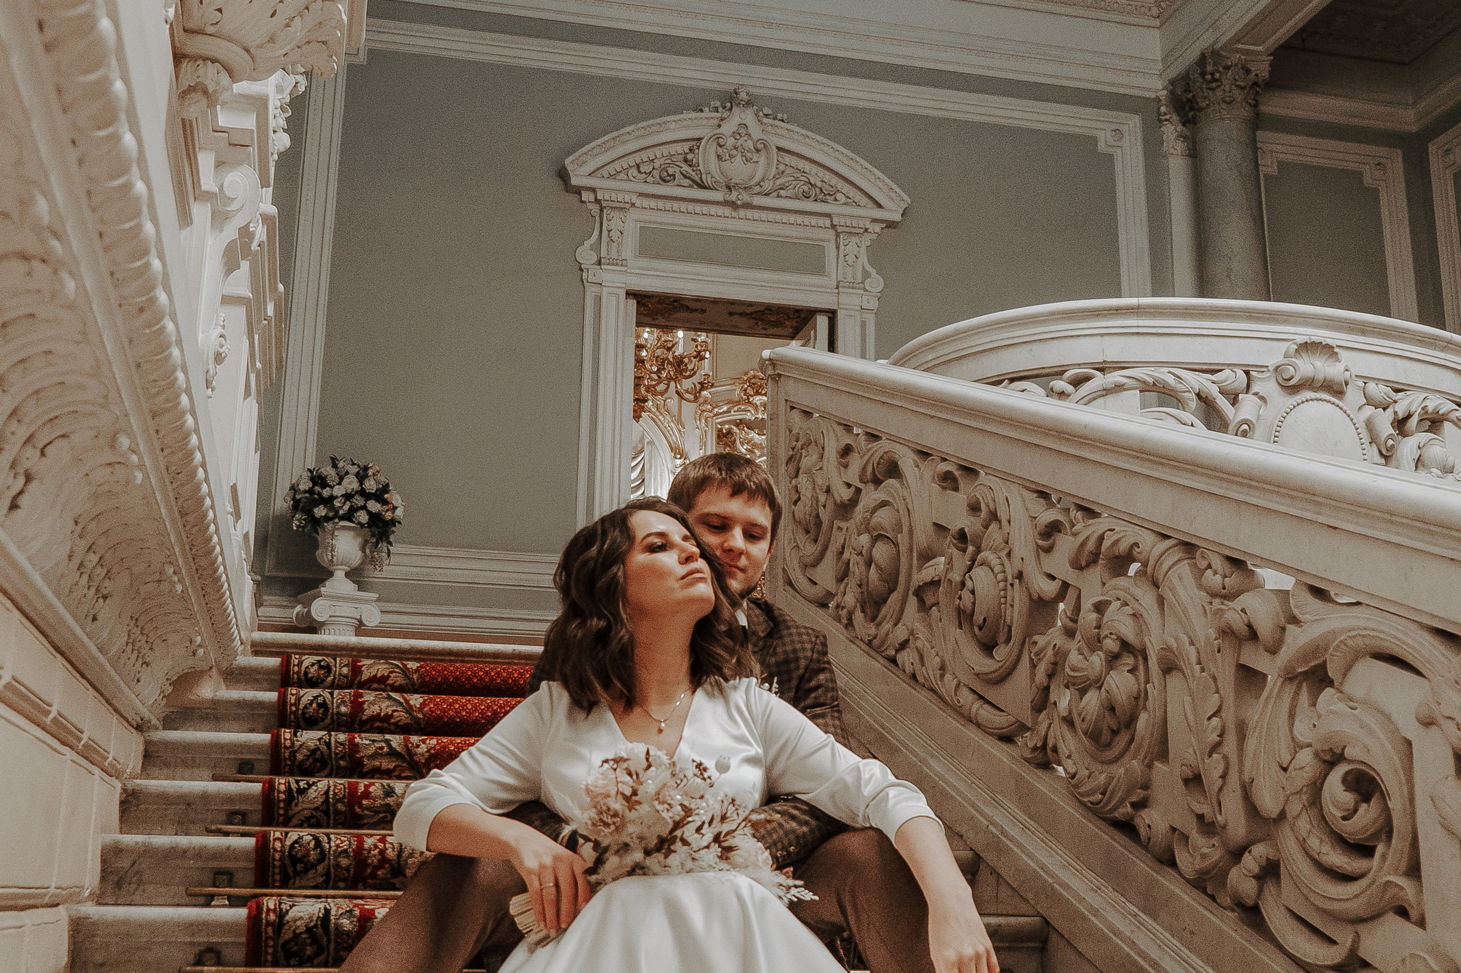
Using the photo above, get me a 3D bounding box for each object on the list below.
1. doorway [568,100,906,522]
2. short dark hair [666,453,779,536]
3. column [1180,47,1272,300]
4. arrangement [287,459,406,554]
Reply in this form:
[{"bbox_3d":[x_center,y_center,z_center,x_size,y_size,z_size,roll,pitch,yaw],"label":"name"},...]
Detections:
[{"bbox_3d":[0.041,-0.453,8.781,1.917,3.606,0.320,4,-14,-13],"label":"doorway"},{"bbox_3d":[-0.009,0.025,2.780,0.180,0.170,0.200,8,-6,-12],"label":"short dark hair"},{"bbox_3d":[2.869,-0.573,9.230,0.500,4.085,0.500,4,-14,-13],"label":"column"},{"bbox_3d":[-1.853,0.103,7.902,0.545,0.504,0.517,4,-14,-13],"label":"arrangement"}]

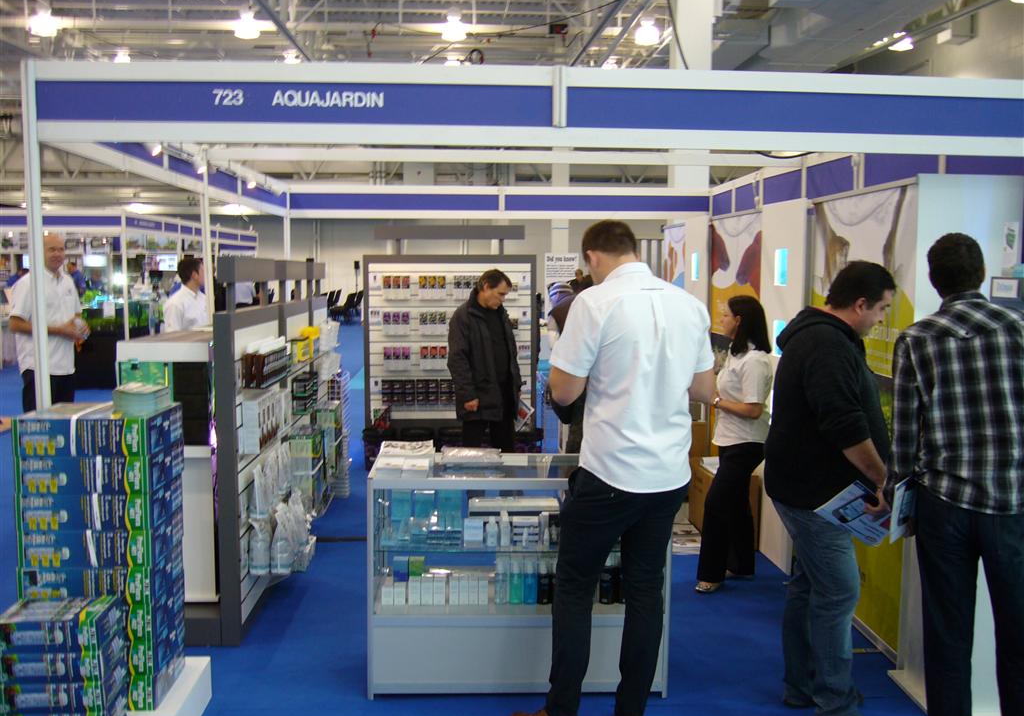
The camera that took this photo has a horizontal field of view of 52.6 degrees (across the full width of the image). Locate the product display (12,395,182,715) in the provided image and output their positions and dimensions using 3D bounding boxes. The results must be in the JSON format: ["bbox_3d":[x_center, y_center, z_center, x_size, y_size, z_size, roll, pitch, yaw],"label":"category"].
[{"bbox_3d":[-1.492,0.702,3.805,0.460,1.050,0.460,0,5,-3],"label":"product display"}]

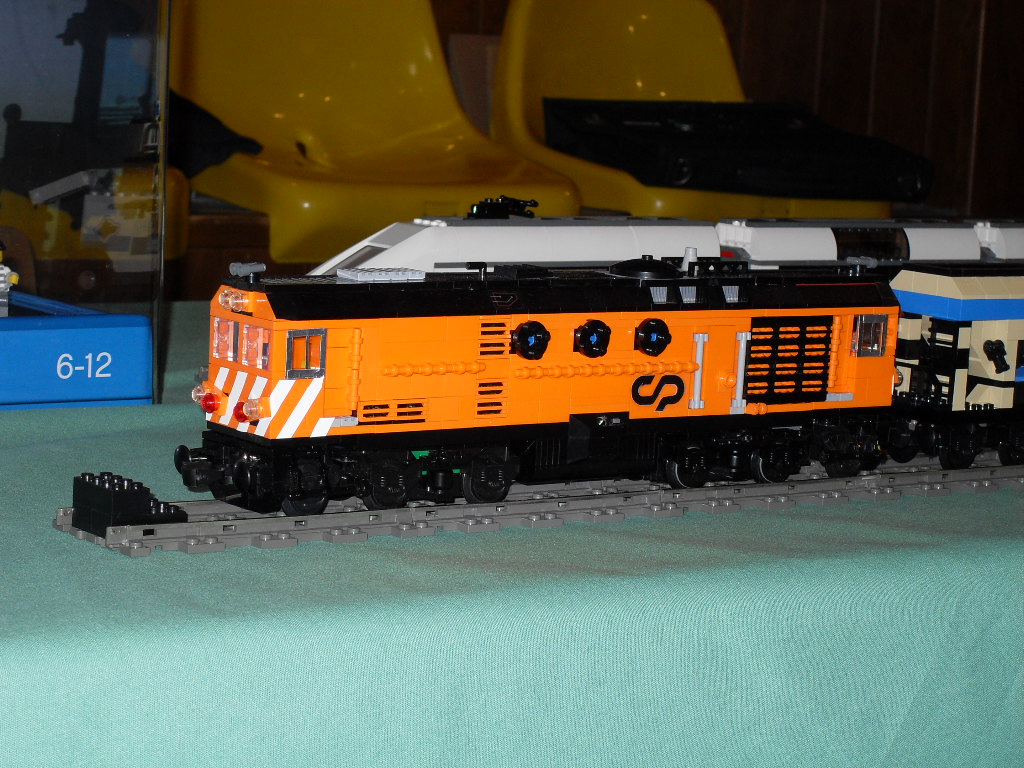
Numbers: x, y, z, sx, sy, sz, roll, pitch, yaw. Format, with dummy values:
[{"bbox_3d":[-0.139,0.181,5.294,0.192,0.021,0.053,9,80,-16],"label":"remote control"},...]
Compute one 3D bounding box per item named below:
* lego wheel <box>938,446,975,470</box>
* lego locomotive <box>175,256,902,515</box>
[{"bbox_3d":[0.206,0.029,1.299,0.021,0.021,0.006,-2,10,-37],"label":"lego wheel"},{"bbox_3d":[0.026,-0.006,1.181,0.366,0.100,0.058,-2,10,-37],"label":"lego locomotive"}]

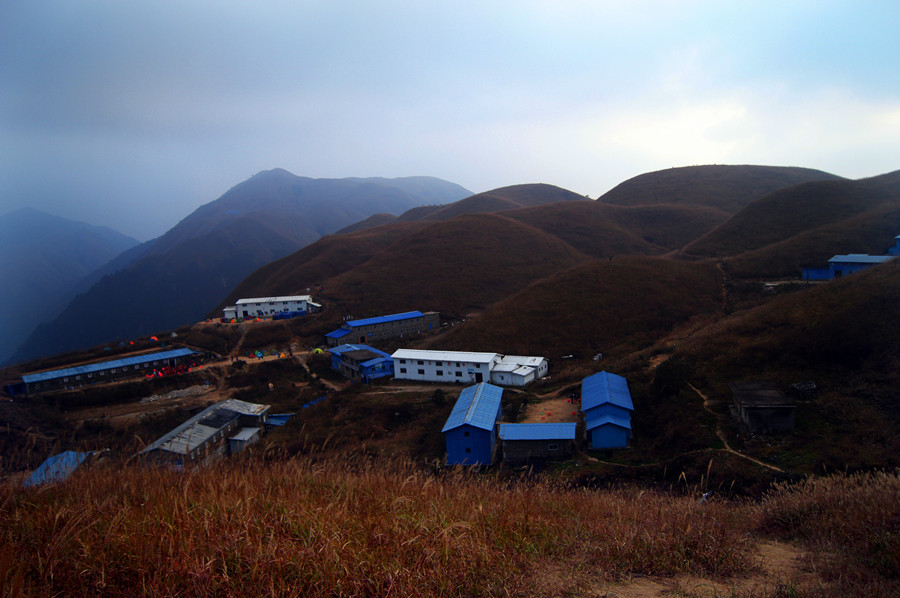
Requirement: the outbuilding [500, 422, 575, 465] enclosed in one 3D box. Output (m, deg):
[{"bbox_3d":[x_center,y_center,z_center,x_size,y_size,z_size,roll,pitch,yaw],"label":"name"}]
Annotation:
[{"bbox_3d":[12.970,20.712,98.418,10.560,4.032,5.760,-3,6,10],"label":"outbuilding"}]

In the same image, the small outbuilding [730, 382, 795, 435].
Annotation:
[{"bbox_3d":[47.149,16.701,101.962,7.281,4.332,9.677,-2,6,13],"label":"small outbuilding"}]

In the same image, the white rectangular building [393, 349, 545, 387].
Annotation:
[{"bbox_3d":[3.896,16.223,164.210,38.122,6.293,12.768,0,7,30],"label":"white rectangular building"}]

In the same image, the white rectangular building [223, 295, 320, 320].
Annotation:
[{"bbox_3d":[-63.745,2.627,239.876,32.832,6.816,8.640,-3,6,8],"label":"white rectangular building"}]

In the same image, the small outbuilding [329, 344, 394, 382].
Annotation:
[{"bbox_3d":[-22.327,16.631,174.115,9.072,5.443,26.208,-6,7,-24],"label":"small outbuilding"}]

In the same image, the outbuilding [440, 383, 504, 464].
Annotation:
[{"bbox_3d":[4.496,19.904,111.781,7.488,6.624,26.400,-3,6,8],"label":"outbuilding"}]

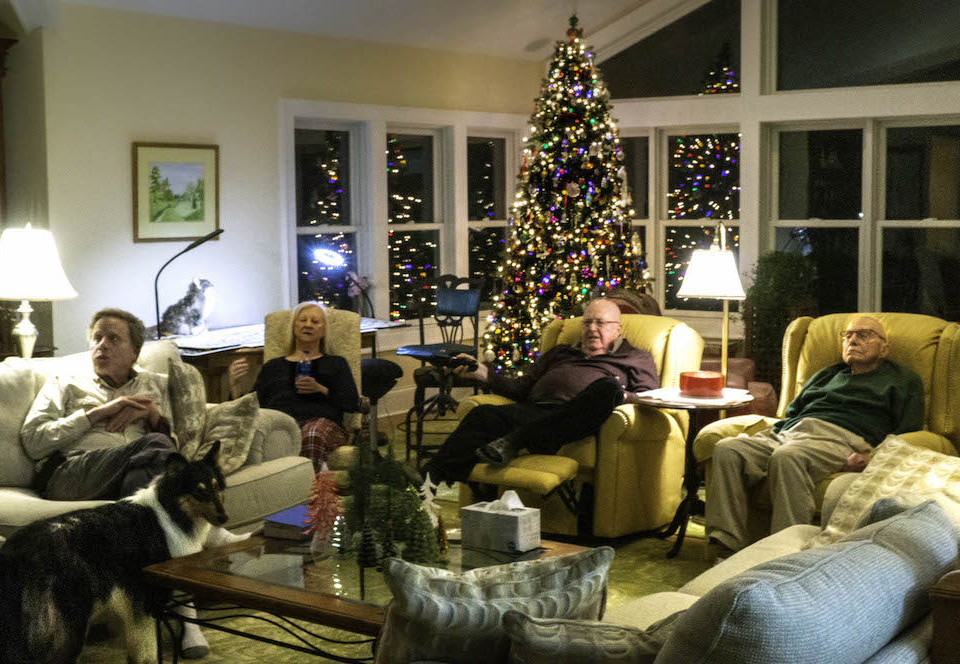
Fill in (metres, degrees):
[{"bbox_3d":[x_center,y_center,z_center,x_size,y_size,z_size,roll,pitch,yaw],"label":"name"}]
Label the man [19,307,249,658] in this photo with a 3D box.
[{"bbox_3d":[-1.173,0.520,4.736,0.680,1.190,0.880,-4,7,-32],"label":"man"}]

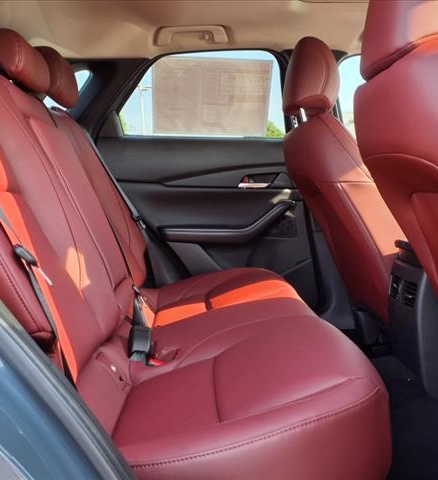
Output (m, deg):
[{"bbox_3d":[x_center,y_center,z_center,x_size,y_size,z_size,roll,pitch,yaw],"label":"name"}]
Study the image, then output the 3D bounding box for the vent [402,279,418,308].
[{"bbox_3d":[0.424,0.121,1.101,0.020,0.055,0.053,7,5,-10],"label":"vent"}]

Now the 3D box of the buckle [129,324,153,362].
[{"bbox_3d":[-0.160,0.211,1.020,0.041,0.072,0.026,7,-29,-9],"label":"buckle"}]

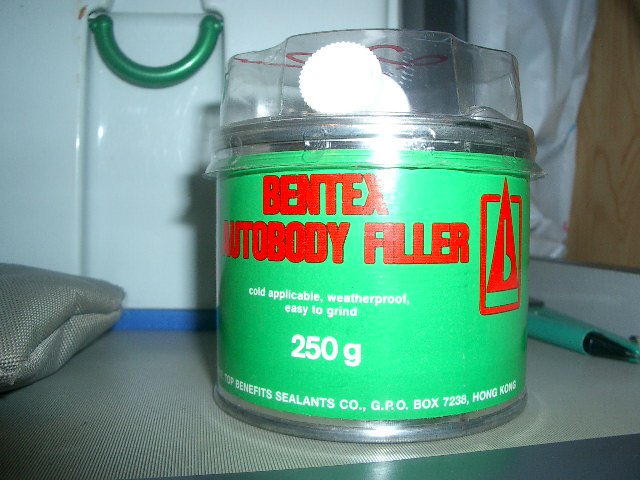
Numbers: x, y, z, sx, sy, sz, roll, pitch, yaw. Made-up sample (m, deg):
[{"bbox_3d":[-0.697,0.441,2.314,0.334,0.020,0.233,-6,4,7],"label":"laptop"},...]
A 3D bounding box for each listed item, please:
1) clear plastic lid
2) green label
[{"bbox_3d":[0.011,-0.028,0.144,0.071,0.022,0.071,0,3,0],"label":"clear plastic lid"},{"bbox_3d":[0.011,0.006,0.146,0.068,0.047,0.068,1,3,17],"label":"green label"}]

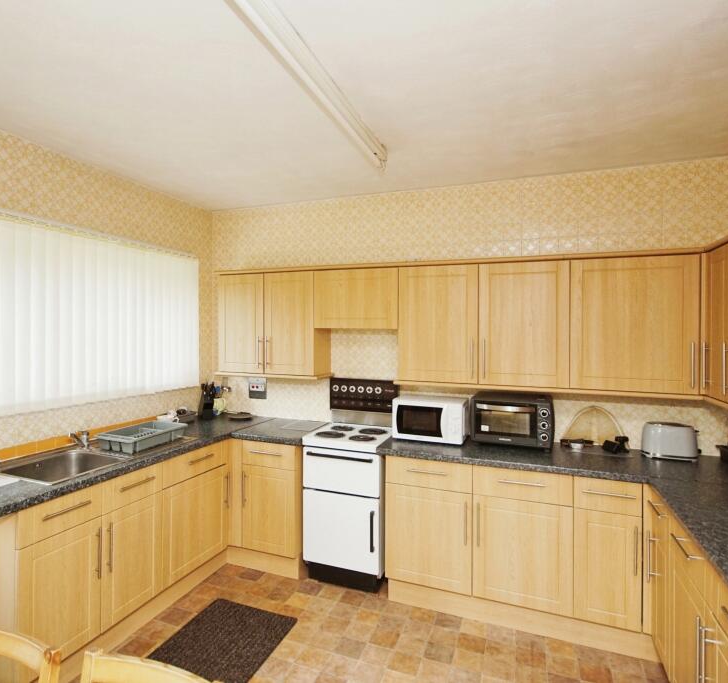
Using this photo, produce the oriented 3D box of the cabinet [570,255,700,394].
[{"bbox_3d":[1.496,-0.094,2.583,0.610,0.720,0.310,1,1,21],"label":"cabinet"}]

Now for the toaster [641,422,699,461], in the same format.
[{"bbox_3d":[1.669,0.543,2.510,0.258,0.182,0.160,1,1,21],"label":"toaster"}]

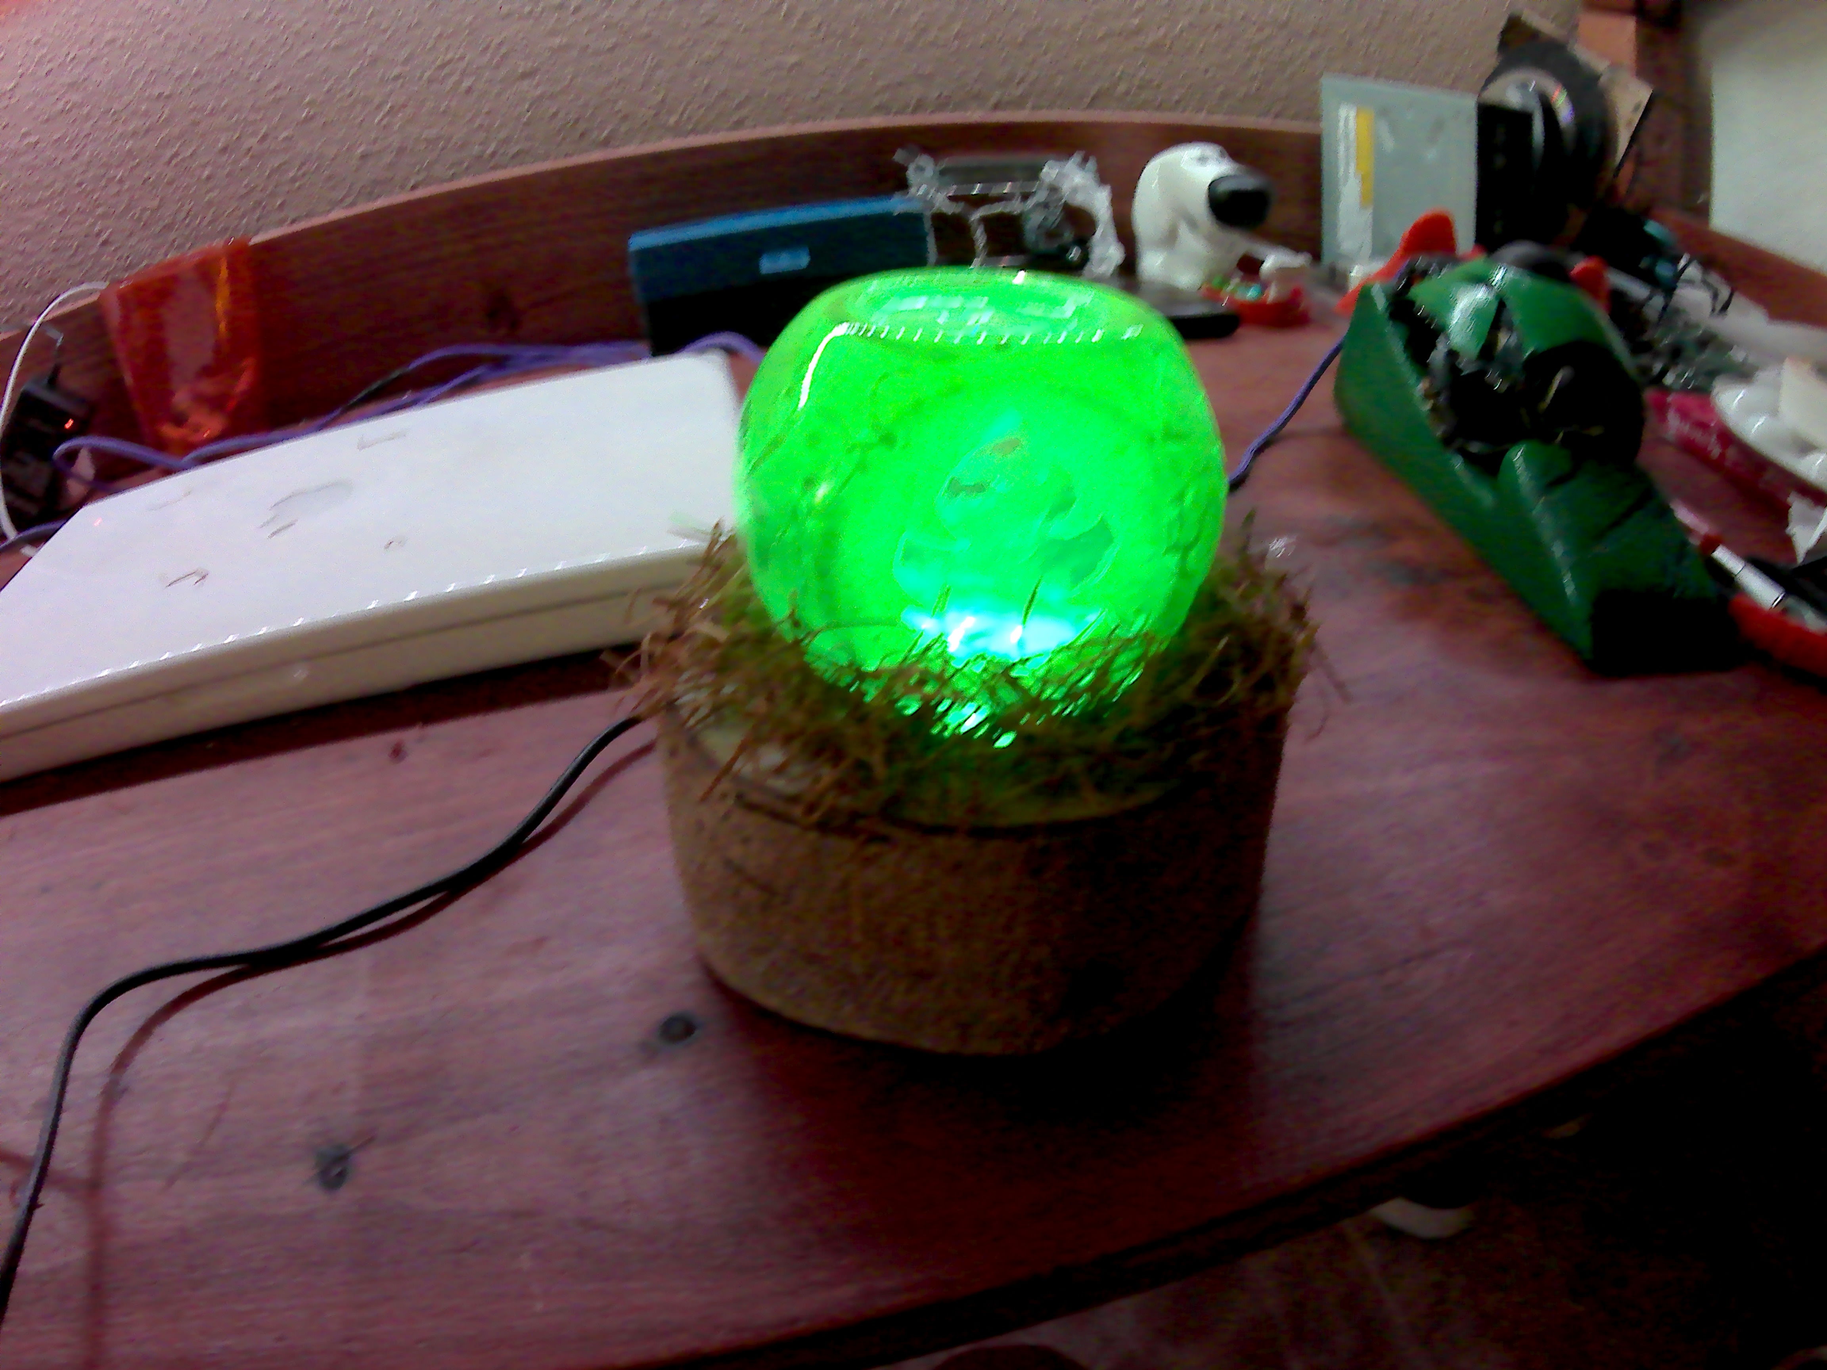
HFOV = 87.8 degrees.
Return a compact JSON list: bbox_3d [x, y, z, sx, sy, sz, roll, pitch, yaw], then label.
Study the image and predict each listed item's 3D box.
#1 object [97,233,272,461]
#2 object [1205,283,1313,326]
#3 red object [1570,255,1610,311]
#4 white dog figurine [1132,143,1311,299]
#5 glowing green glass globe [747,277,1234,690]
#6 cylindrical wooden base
[{"bbox_3d":[-0.364,-0.168,0.473,0.058,0.083,0.020,-25,37,-25],"label":"object"},{"bbox_3d":[0.168,-0.187,0.467,0.052,0.014,0.044,-7,33,0],"label":"object"},{"bbox_3d":[0.274,-0.163,0.385,0.018,0.028,0.018,-7,33,0],"label":"red object"},{"bbox_3d":[0.164,-0.246,0.505,0.072,0.075,0.052,11,37,25],"label":"white dog figurine"},{"bbox_3d":[0.011,-0.034,0.157,0.079,0.065,0.079,-7,33,0],"label":"glowing green glass globe"},{"bbox_3d":[0.010,0.008,0.179,0.116,0.040,0.116,-5,33,3],"label":"cylindrical wooden base"}]

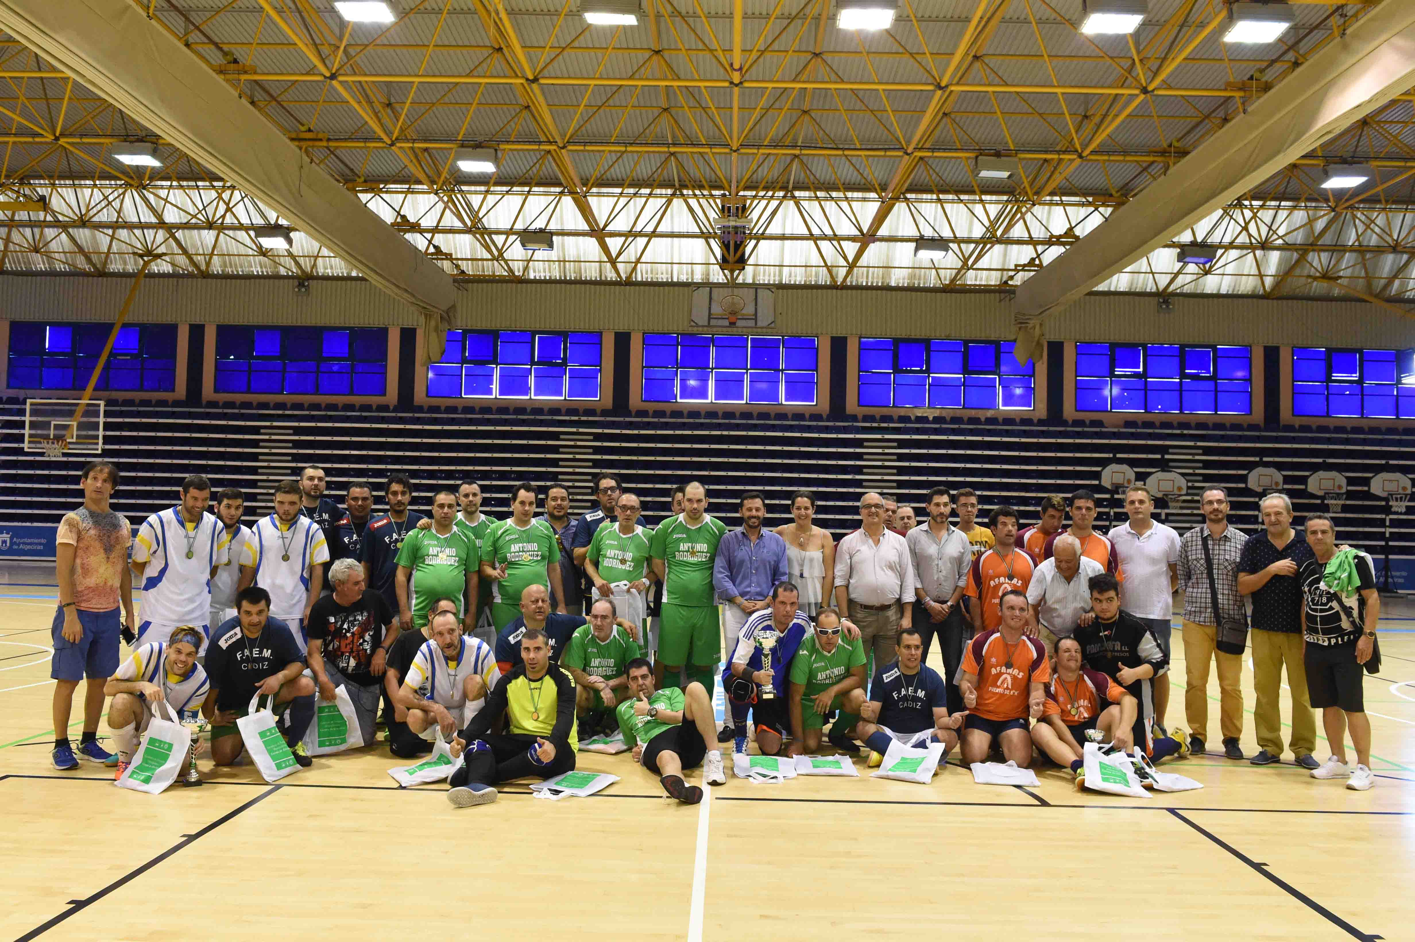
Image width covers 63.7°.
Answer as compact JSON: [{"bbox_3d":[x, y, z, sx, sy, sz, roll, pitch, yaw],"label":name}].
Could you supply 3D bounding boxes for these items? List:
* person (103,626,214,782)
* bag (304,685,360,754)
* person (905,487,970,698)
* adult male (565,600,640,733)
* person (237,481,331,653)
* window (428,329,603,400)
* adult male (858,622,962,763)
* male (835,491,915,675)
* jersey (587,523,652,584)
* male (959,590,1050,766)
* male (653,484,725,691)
[{"bbox_3d":[-3.153,1.307,6.574,0.580,0.840,0.660,2,-3,-17],"label":"person"},{"bbox_3d":[-2.331,1.550,7.092,0.370,0.440,0.100,2,-3,-16],"label":"bag"},{"bbox_3d":[1.651,1.012,8.191,0.500,1.781,0.330,1,-2,8],"label":"person"},{"bbox_3d":[-0.739,1.373,8.062,0.560,0.938,0.650,1,-2,-4],"label":"adult male"},{"bbox_3d":[-2.829,0.915,7.571,0.530,1.720,0.330,2,-2,-18],"label":"person"},{"bbox_3d":[-5.069,-2.799,29.824,4.570,1.820,0.150,1,-2,1],"label":"window"},{"bbox_3d":[1.314,1.441,7.378,0.720,0.837,0.780,1,-2,9],"label":"adult male"},{"bbox_3d":[1.136,0.998,7.699,0.560,1.719,0.380,1,-2,8],"label":"male"},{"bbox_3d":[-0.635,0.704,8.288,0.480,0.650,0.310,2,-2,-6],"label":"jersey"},{"bbox_3d":[1.973,1.337,7.540,0.580,1.100,0.680,1,-2,14],"label":"male"},{"bbox_3d":[-0.131,0.968,7.918,0.560,1.780,0.360,1,-2,-2],"label":"male"}]

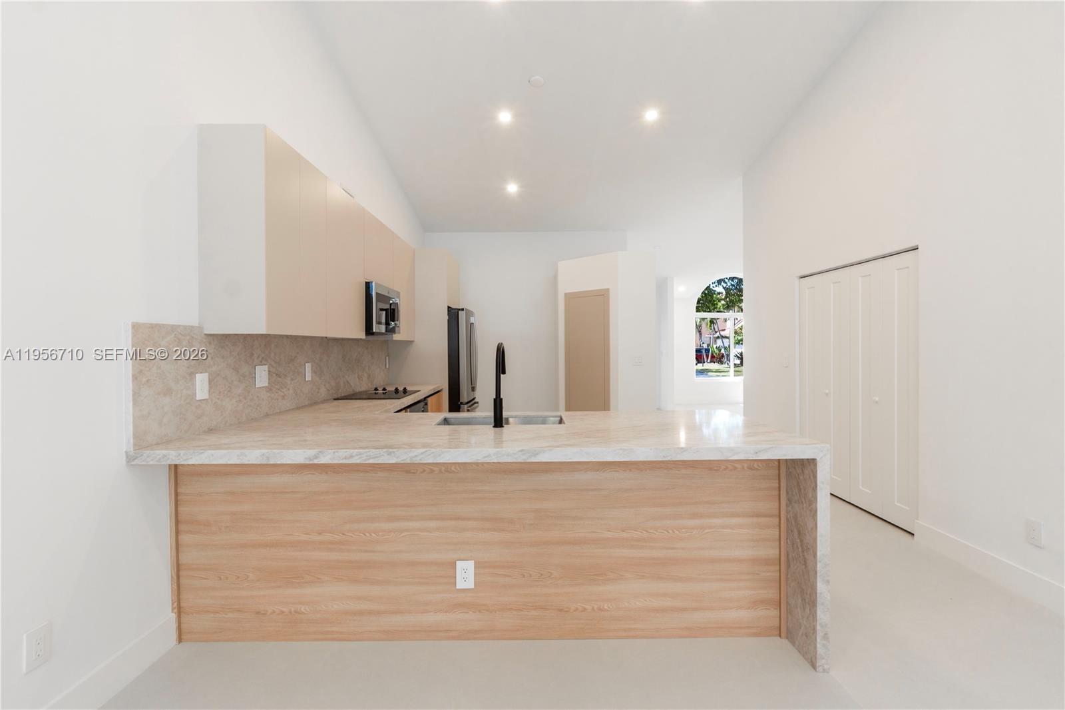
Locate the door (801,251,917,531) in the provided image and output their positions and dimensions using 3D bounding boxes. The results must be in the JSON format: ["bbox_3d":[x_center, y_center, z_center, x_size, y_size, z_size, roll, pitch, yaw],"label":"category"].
[{"bbox_3d":[2.623,0.246,3.930,0.040,1.955,1.390,0,1,0],"label":"door"}]

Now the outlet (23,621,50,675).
[{"bbox_3d":[-1.622,0.963,1.554,0.009,0.124,0.079,0,1,0],"label":"outlet"}]

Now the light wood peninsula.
[{"bbox_3d":[-0.214,0.824,2.435,2.830,0.922,1.050,0,1,0],"label":"light wood peninsula"}]

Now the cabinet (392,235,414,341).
[{"bbox_3d":[-1.471,-0.659,4.819,0.335,1.020,0.780,0,1,0],"label":"cabinet"}]

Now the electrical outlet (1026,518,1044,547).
[{"bbox_3d":[2.566,0.908,2.421,0.009,0.124,0.079,0,1,0],"label":"electrical outlet"}]

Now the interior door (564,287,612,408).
[{"bbox_3d":[0.681,0.204,5.995,0.040,2.010,0.725,-1,1,-44],"label":"interior door"}]

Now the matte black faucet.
[{"bbox_3d":[-0.167,0.150,2.498,0.062,0.425,0.255,0,1,3],"label":"matte black faucet"}]

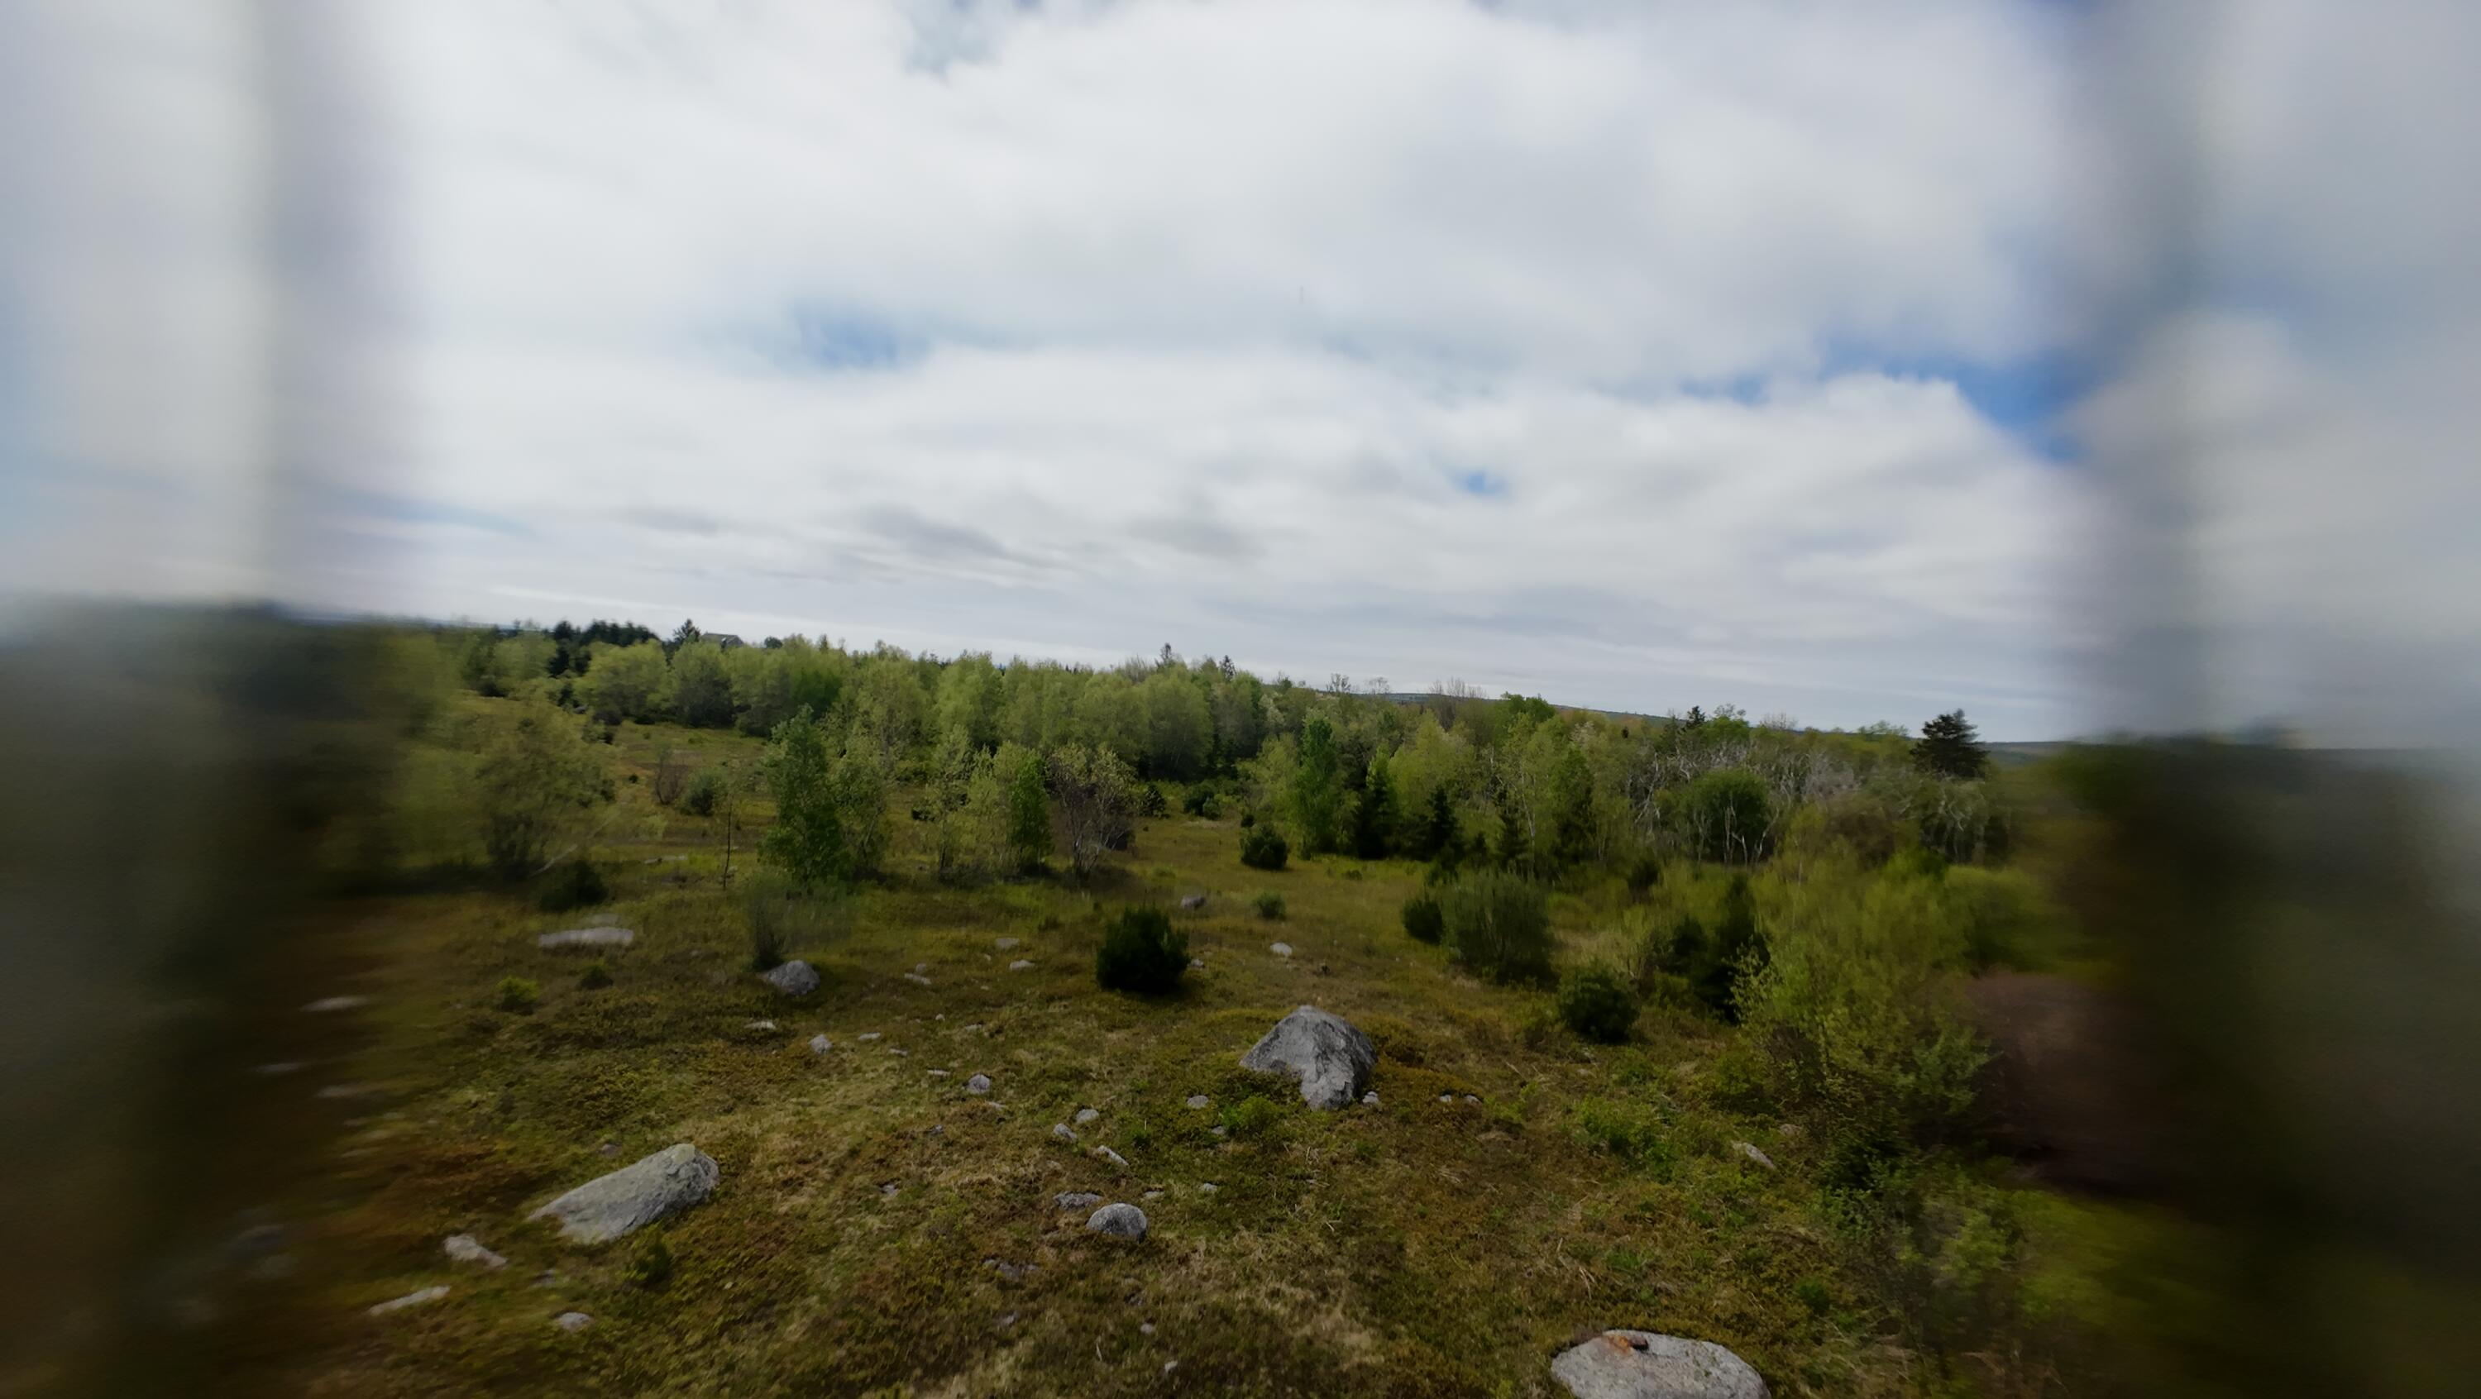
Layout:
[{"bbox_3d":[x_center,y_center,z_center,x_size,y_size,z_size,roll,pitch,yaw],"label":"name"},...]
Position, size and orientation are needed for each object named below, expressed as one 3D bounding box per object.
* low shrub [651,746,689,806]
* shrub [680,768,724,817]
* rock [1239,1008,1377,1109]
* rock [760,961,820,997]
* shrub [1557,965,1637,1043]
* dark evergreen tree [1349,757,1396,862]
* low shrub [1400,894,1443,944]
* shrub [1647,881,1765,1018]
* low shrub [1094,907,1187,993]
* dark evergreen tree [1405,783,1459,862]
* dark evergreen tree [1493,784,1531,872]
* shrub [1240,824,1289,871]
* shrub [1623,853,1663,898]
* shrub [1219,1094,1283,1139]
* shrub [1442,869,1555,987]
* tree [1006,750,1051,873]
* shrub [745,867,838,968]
[{"bbox_3d":[-16.227,2.173,22.423,0.834,1.656,0.792,4,1,-36],"label":"low shrub"},{"bbox_3d":[-14.441,2.468,21.179,0.980,1.356,0.931,4,1,-34],"label":"shrub"},{"bbox_3d":[0.813,4.000,9.207,1.598,0.787,1.438,4,0,7],"label":"rock"},{"bbox_3d":[-6.026,3.689,10.594,0.678,0.361,0.610,4,1,-29],"label":"rock"},{"bbox_3d":[5.417,4.544,11.998,1.210,1.070,1.150,4,1,26],"label":"shrub"},{"bbox_3d":[3.967,3.085,23.040,1.510,2.846,1.510,4,1,10],"label":"dark evergreen tree"},{"bbox_3d":[3.415,4.097,14.739,0.840,0.889,0.798,4,1,14],"label":"low shrub"},{"bbox_3d":[7.931,4.131,13.467,2.150,2.240,2.040,5,1,32],"label":"shrub"},{"bbox_3d":[-1.425,3.617,11.535,1.342,1.176,1.275,4,0,-6],"label":"low shrub"},{"bbox_3d":[5.699,3.553,23.168,1.560,2.170,1.560,4,1,14],"label":"dark evergreen tree"},{"bbox_3d":[8.041,3.851,23.488,1.150,2.590,1.100,4,1,20],"label":"dark evergreen tree"},{"bbox_3d":[0.668,4.032,21.767,1.390,1.190,1.320,4,1,3],"label":"shrub"},{"bbox_3d":[10.957,4.779,21.465,1.110,1.200,1.050,5,1,28],"label":"shrub"},{"bbox_3d":[0.118,4.223,8.126,0.640,0.256,0.576,4,0,3],"label":"shrub"},{"bbox_3d":[4.708,4.056,14.533,2.110,1.890,2.000,4,1,19],"label":"shrub"},{"bbox_3d":[-5.266,2.742,19.598,1.160,2.950,1.100,4,1,-14],"label":"tree"},{"bbox_3d":[-7.146,3.421,12.551,1.510,1.470,1.430,4,1,-29],"label":"shrub"}]

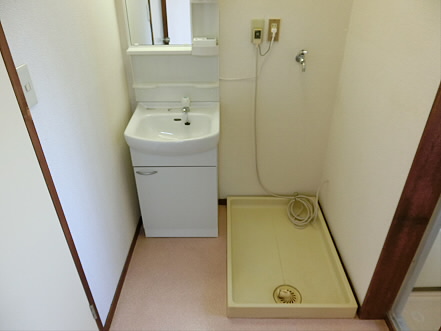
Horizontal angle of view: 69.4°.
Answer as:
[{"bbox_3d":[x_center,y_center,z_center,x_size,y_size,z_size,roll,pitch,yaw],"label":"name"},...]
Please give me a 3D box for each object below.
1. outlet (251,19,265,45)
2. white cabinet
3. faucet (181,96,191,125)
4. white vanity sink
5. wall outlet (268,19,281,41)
[{"bbox_3d":[0.209,-0.738,1.767,0.069,0.126,0.022,0,31,1],"label":"outlet"},{"bbox_3d":[-0.255,0.108,2.111,0.485,0.670,0.340,0,31,1],"label":"white cabinet"},{"bbox_3d":[-0.206,-0.341,1.911,0.050,0.120,0.115,0,31,1],"label":"faucet"},{"bbox_3d":[-0.248,-0.201,1.830,0.500,0.185,0.495,0,31,1],"label":"white vanity sink"},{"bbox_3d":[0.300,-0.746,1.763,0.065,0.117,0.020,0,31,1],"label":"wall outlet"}]

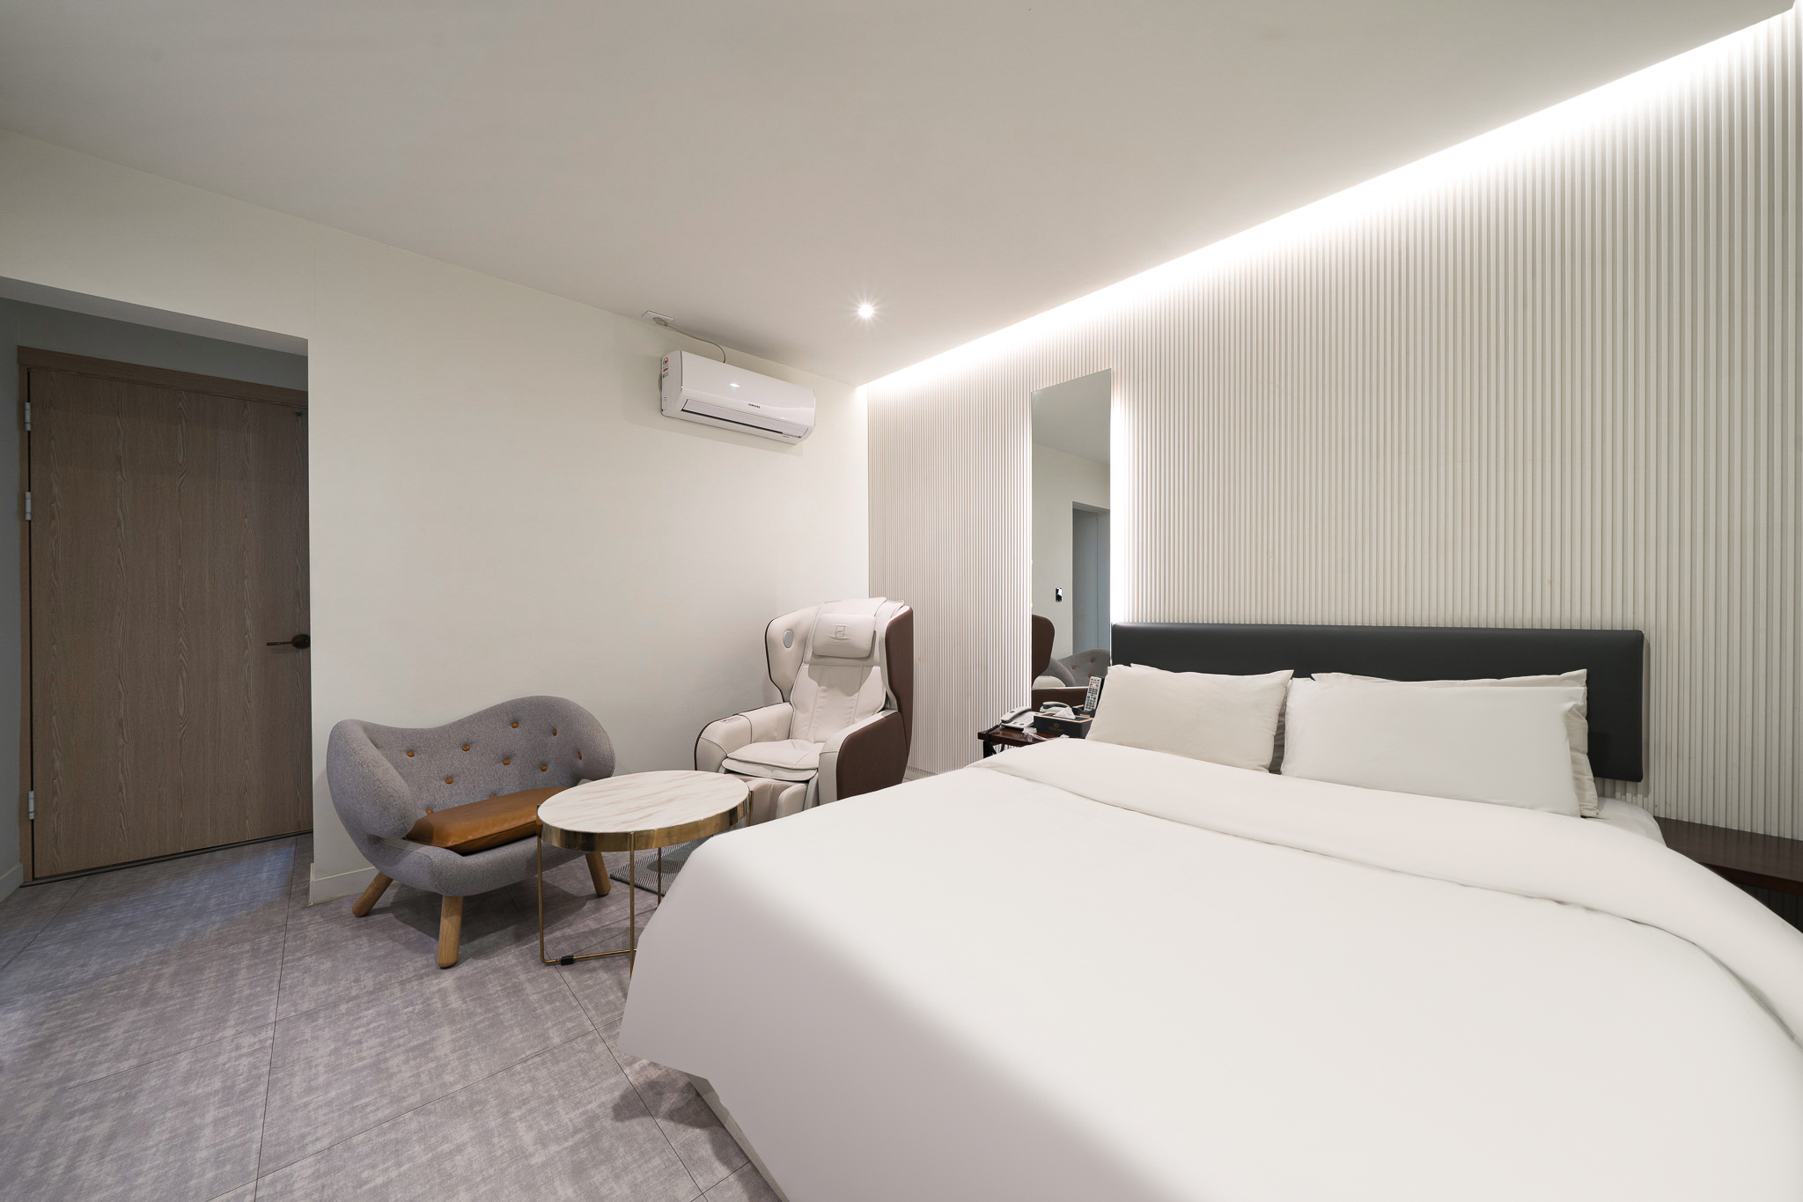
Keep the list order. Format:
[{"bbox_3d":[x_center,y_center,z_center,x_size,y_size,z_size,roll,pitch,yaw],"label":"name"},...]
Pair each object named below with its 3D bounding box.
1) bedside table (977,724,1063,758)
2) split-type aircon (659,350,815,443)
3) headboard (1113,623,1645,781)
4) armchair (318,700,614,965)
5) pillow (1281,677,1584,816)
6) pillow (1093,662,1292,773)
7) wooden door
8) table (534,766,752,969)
[{"bbox_3d":[0.690,0.851,2.852,0.410,0.475,0.460,-1,0,-44],"label":"bedside table"},{"bbox_3d":[-0.871,-1.109,3.320,0.820,0.290,0.230,-1,0,-44],"label":"split-type aircon"},{"bbox_3d":[1.532,0.298,2.232,0.080,0.415,1.535,-1,0,-44],"label":"headboard"},{"bbox_3d":[-1.529,0.766,2.215,0.760,0.690,0.860,0,0,32],"label":"armchair"},{"bbox_3d":[1.565,0.420,1.839,0.700,0.410,0.150,0,-23,46],"label":"pillow"},{"bbox_3d":[1.095,0.433,2.342,0.700,0.410,0.150,0,-27,46],"label":"pillow"},{"bbox_3d":[-3.156,0.079,2.680,0.870,2.060,0.070,-1,0,-44],"label":"wooden door"},{"bbox_3d":[-0.844,0.882,2.020,0.650,0.450,0.650,-1,0,-44],"label":"table"}]

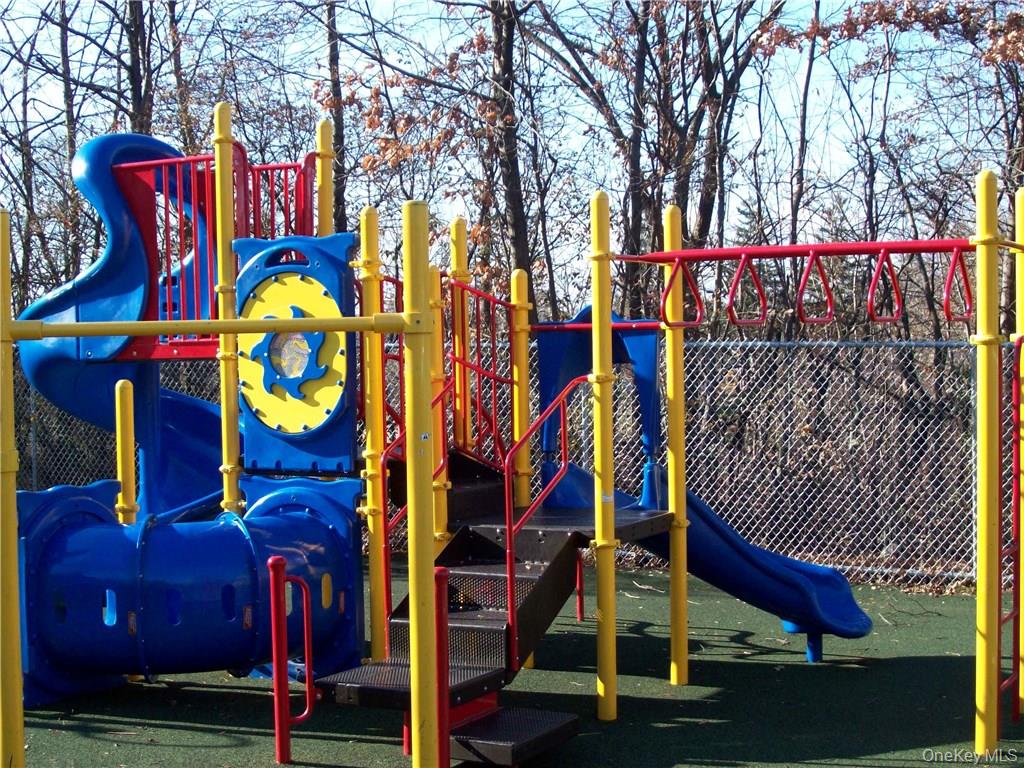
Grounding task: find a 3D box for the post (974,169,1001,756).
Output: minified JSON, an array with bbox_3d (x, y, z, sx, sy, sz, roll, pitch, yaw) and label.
[{"bbox_3d":[2.003,0.341,6.964,0.090,2.513,0.090,0,2,28],"label":"post"}]

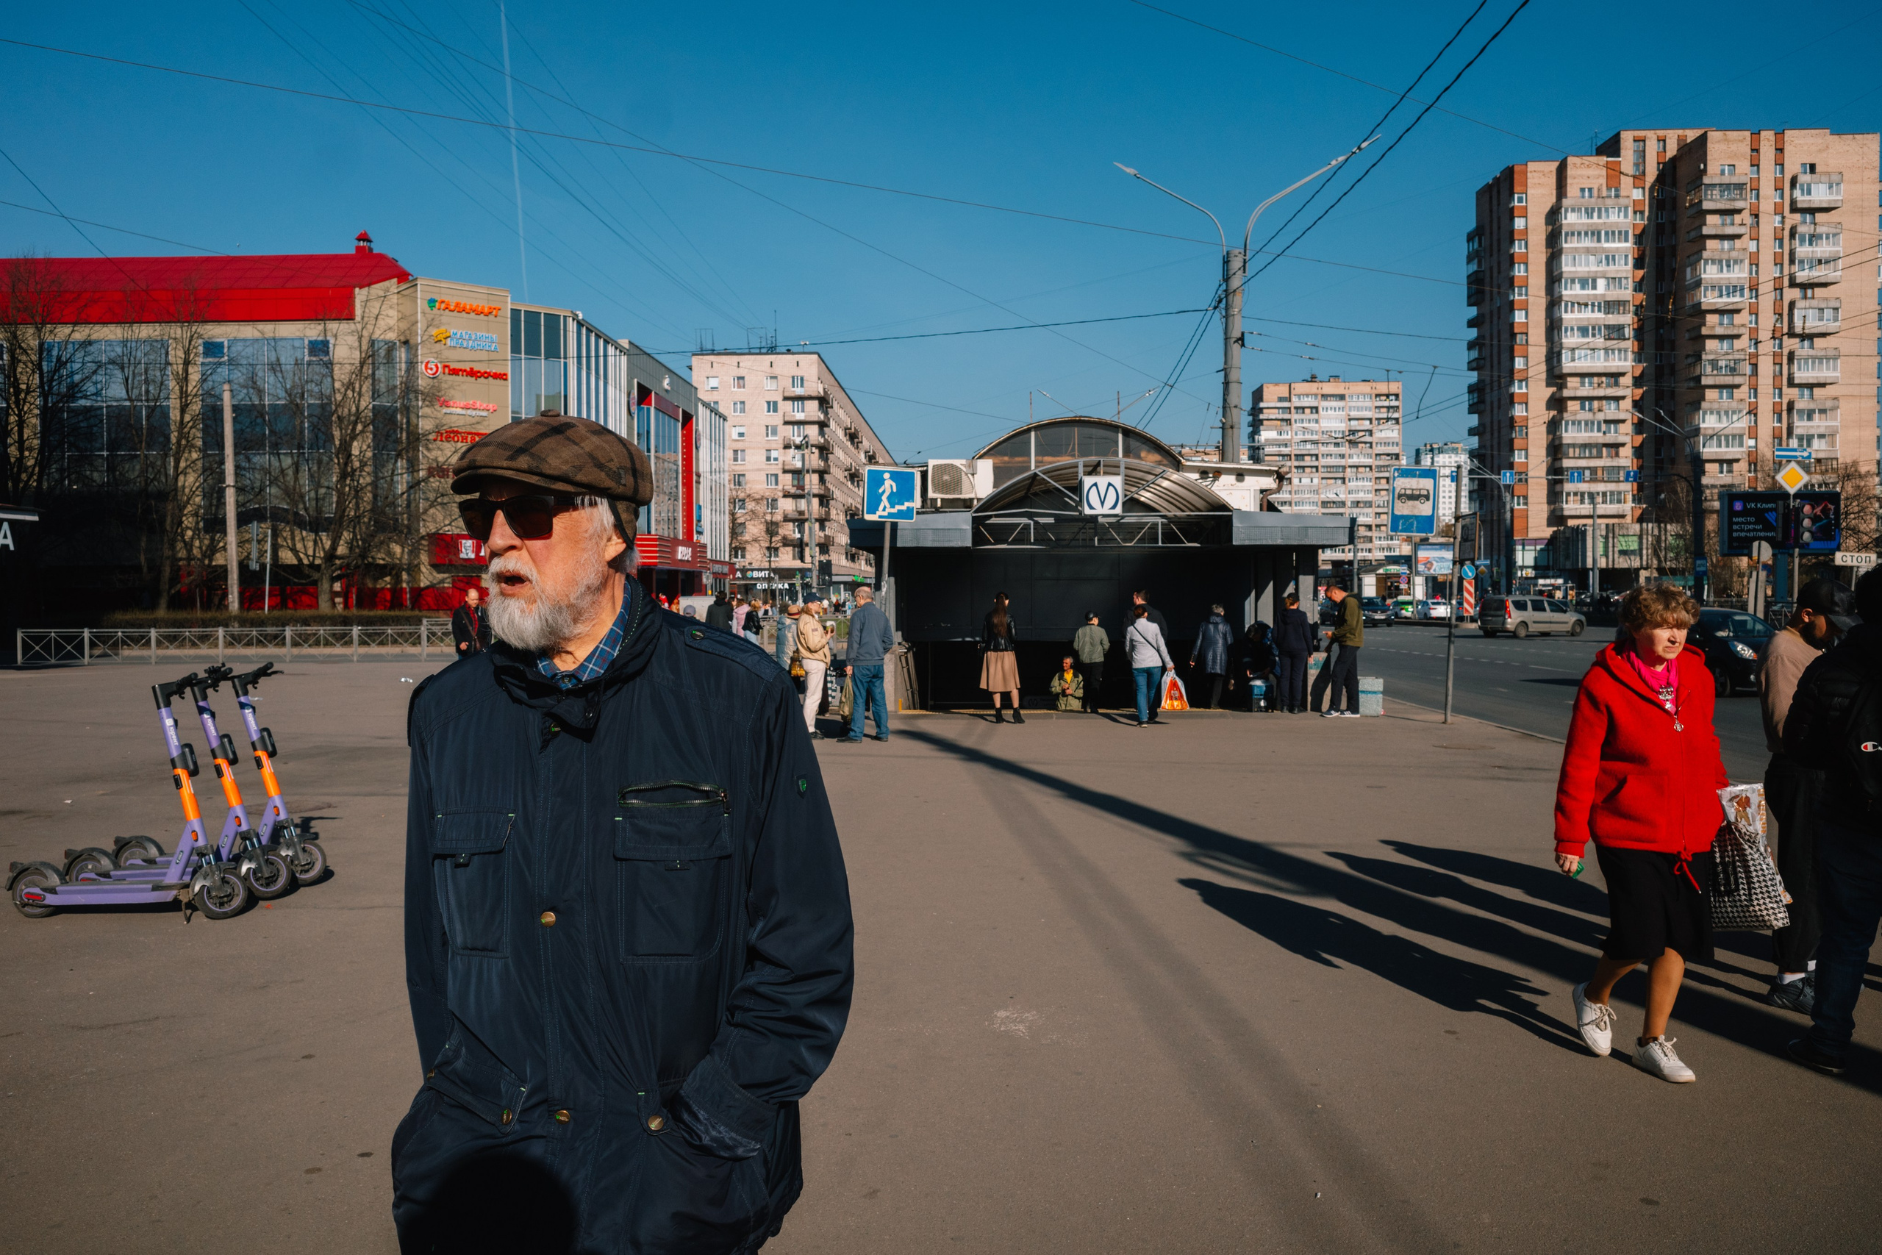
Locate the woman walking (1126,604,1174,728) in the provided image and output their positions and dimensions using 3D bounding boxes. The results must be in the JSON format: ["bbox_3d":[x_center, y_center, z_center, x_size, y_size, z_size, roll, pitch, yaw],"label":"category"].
[{"bbox_3d":[2.546,0.439,17.914,0.550,1.510,0.480,0,1,0],"label":"woman walking"}]

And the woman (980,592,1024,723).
[{"bbox_3d":[0.777,0.356,18.613,0.500,1.660,0.420,0,1,12],"label":"woman"}]

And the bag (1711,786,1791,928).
[{"bbox_3d":[2.815,0.801,5.100,0.310,0.500,0.160,0,1,15],"label":"bag"}]

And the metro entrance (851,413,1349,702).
[{"bbox_3d":[2.245,-1.181,24.780,6.700,4.450,11.000,0,1,1],"label":"metro entrance"}]

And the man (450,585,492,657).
[{"bbox_3d":[-6.590,0.316,20.611,0.560,1.710,0.400,-1,2,-33],"label":"man"}]

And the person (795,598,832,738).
[{"bbox_3d":[-1.415,0.426,16.513,0.450,1.630,0.500,0,1,-5],"label":"person"}]

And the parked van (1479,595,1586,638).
[{"bbox_3d":[23.579,-0.489,58.427,4.450,1.660,1.750,-1,1,-26],"label":"parked van"}]

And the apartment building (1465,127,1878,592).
[{"bbox_3d":[86.483,-29.398,176.402,39.000,53.500,27.000,0,1,0],"label":"apartment building"}]

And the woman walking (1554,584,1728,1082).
[{"bbox_3d":[2.401,0.670,5.016,0.550,1.620,0.520,0,1,-6],"label":"woman walking"}]

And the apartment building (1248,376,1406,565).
[{"bbox_3d":[93.069,-32.920,357.369,34.000,52.500,17.000,0,1,1],"label":"apartment building"}]

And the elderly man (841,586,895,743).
[{"bbox_3d":[-0.799,0.398,16.113,0.580,1.700,0.450,-1,1,-25],"label":"elderly man"}]

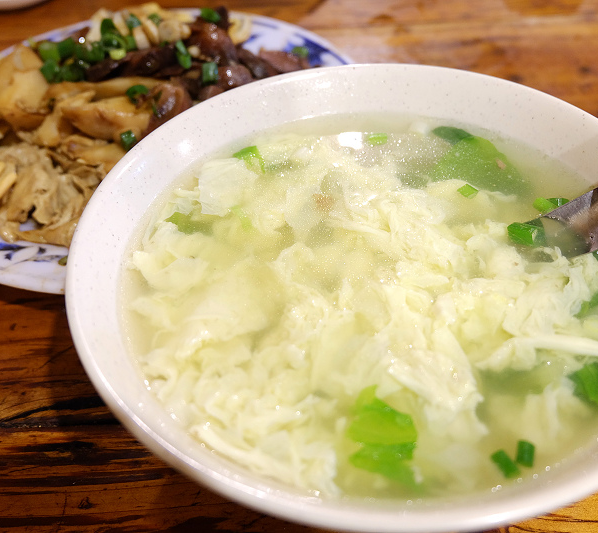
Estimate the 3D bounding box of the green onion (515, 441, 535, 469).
[{"bbox_3d":[0.058,0.048,0.172,0.004,0.004,0.006,11,48,14],"label":"green onion"}]

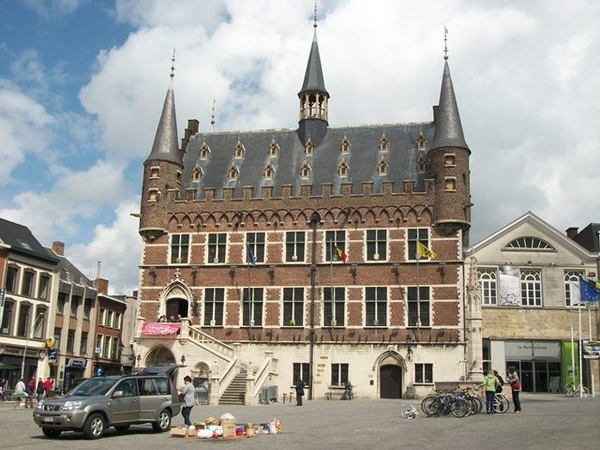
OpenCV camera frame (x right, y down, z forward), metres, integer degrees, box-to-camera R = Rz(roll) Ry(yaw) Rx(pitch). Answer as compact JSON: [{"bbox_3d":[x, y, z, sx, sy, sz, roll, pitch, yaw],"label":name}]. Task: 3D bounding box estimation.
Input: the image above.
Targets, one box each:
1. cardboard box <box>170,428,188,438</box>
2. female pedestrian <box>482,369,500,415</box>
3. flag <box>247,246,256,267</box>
[{"bbox_3d":[-3.314,5.725,19.150,0.450,0.220,0.320,3,-12,-9],"label":"cardboard box"},{"bbox_3d":[7.417,6.501,26.970,0.620,1.660,0.420,-2,-12,14],"label":"female pedestrian"},{"bbox_3d":[-3.568,2.317,50.998,0.700,1.400,0.400,-2,-12,13],"label":"flag"}]

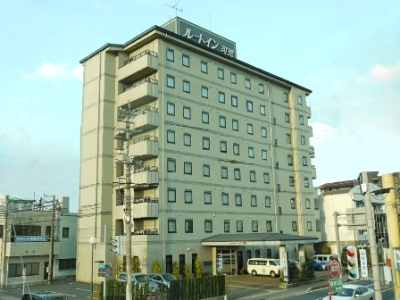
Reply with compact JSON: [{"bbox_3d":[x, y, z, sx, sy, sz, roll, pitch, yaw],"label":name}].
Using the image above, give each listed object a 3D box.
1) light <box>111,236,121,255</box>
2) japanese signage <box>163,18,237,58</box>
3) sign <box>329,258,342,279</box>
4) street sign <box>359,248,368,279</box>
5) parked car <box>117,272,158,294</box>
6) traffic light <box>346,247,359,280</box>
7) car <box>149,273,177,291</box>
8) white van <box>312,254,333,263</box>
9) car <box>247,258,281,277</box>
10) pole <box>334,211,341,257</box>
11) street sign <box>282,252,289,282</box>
[{"bbox_3d":[-5.157,5.802,25.300,0.440,1.150,0.380,10,-16,-43],"label":"light"},{"bbox_3d":[-0.626,-12.843,53.860,10.400,3.500,5.000,10,-16,-43],"label":"japanese signage"},{"bbox_3d":[3.811,3.305,11.700,0.600,0.600,0.050,6,-14,-34],"label":"sign"},{"bbox_3d":[7.192,4.962,18.300,0.040,1.220,0.310,10,-16,-43],"label":"street sign"},{"bbox_3d":[-4.983,10.970,33.697,1.500,1.620,3.550,10,-16,-43],"label":"parked car"},{"bbox_3d":[5.206,3.874,14.200,0.380,1.150,0.420,-10,-14,35],"label":"traffic light"},{"bbox_3d":[-2.775,11.194,34.701,1.720,1.480,4.200,10,-16,-43],"label":"car"},{"bbox_3d":[16.116,14.796,55.269,1.550,1.830,3.600,10,-16,-43],"label":"white van"},{"bbox_3d":[7.652,13.249,47.120,1.700,1.980,4.700,10,-16,-43],"label":"car"},{"bbox_3d":[13.169,9.231,39.528,0.280,6.500,0.280,10,-16,-43],"label":"pole"},{"bbox_3d":[7.513,10.322,36.715,0.120,2.450,0.500,10,-16,-43],"label":"street sign"}]

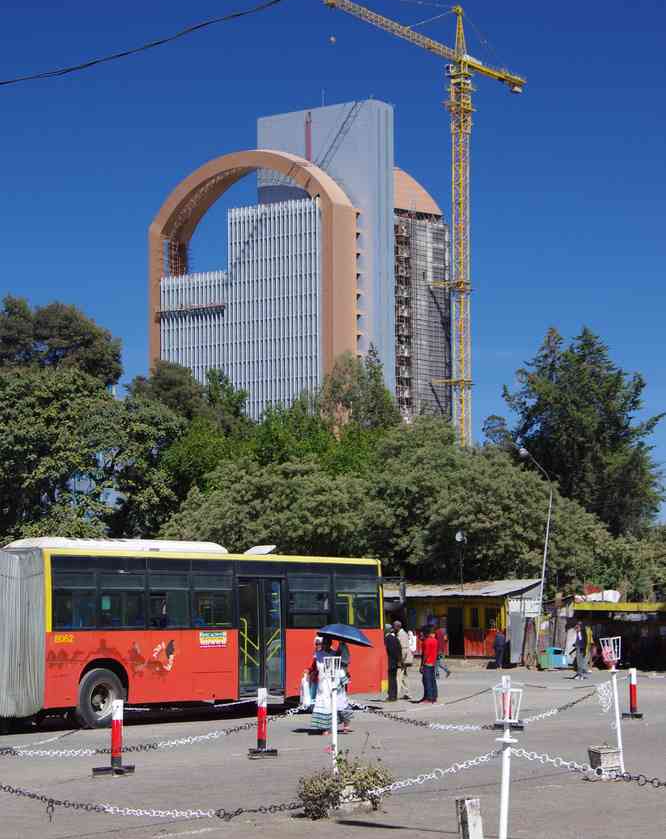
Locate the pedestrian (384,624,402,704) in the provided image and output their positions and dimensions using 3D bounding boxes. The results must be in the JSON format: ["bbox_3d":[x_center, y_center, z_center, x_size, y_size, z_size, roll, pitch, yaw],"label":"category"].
[{"bbox_3d":[1.321,5.411,46.200,0.380,1.720,0.500,1,-6,-17],"label":"pedestrian"}]

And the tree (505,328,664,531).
[{"bbox_3d":[13.732,3.868,115.000,9.000,18.015,8.500,0,-5,0],"label":"tree"}]

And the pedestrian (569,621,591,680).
[{"bbox_3d":[7.364,6.935,62.300,0.520,1.745,0.420,-5,-7,40],"label":"pedestrian"}]

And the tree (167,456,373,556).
[{"bbox_3d":[-2.780,5.874,87.000,8.800,8.654,8.000,0,-5,0],"label":"tree"}]

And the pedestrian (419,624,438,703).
[{"bbox_3d":[2.102,5.375,45.800,0.380,1.728,0.500,0,-6,-6],"label":"pedestrian"}]

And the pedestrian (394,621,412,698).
[{"bbox_3d":[1.592,5.432,47.000,0.380,1.762,0.500,-3,-6,26],"label":"pedestrian"}]

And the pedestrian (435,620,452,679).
[{"bbox_3d":[3.308,6.875,62.300,0.500,1.745,0.500,-1,-6,6],"label":"pedestrian"}]

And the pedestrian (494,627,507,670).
[{"bbox_3d":[6.168,8.436,76.500,0.480,1.654,0.360,-1,-6,6],"label":"pedestrian"}]

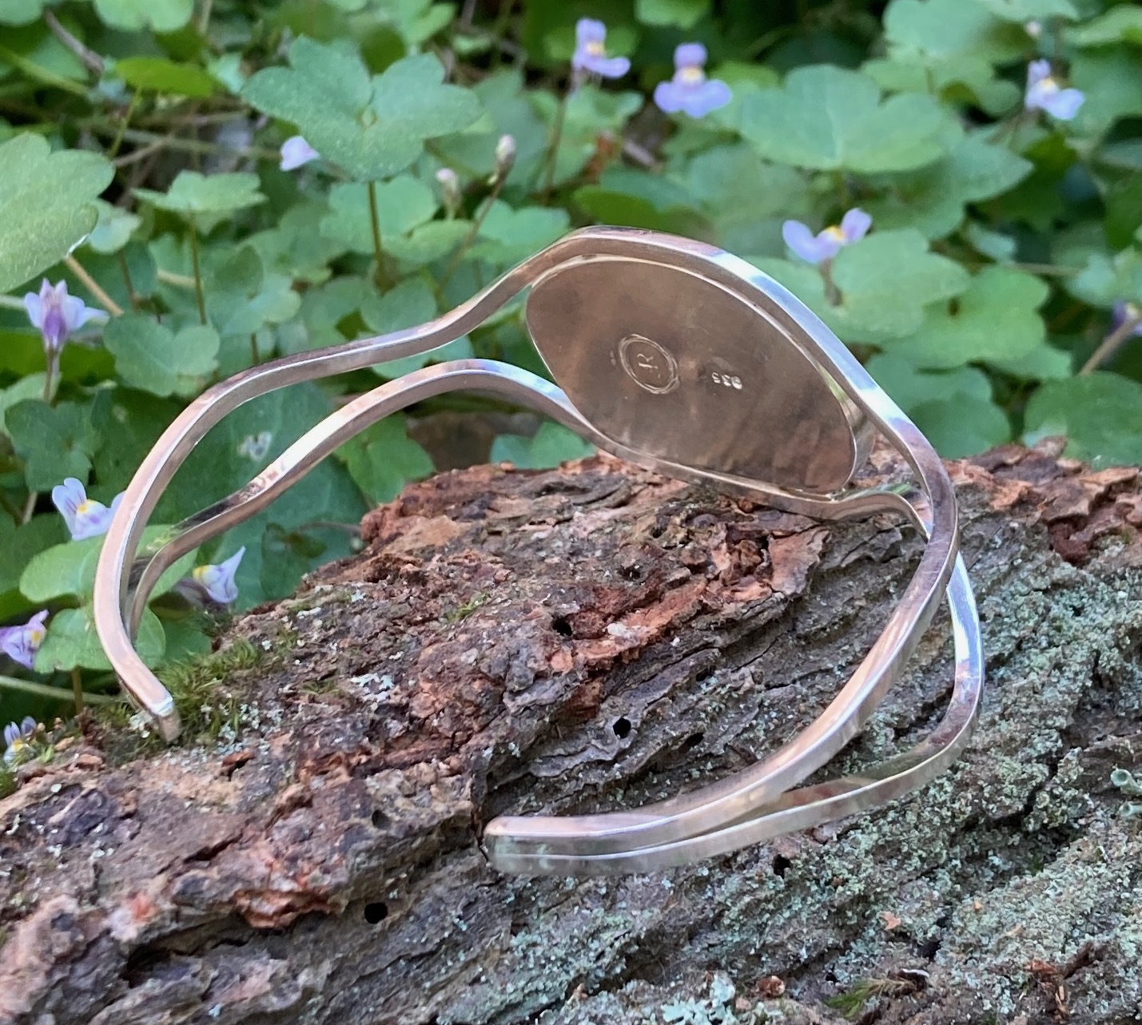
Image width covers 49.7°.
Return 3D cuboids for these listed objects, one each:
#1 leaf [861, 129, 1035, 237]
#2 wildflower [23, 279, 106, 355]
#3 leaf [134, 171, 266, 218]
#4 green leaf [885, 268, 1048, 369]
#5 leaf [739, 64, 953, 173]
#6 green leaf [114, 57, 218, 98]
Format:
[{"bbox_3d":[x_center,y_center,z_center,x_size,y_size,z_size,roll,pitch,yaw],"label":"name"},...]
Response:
[{"bbox_3d":[0.050,-0.044,0.166,0.025,0.003,0.021,-16,46,-16],"label":"leaf"},{"bbox_3d":[-0.054,-0.021,0.132,0.009,0.007,0.006,8,35,14],"label":"wildflower"},{"bbox_3d":[-0.045,-0.039,0.150,0.016,0.002,0.013,-4,34,-6],"label":"leaf"},{"bbox_3d":[0.056,-0.028,0.175,0.021,0.003,0.017,4,47,-3],"label":"green leaf"},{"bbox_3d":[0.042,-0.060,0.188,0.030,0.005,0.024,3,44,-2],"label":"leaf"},{"bbox_3d":[-0.067,-0.072,0.205,0.015,0.002,0.012,-7,30,4],"label":"green leaf"}]

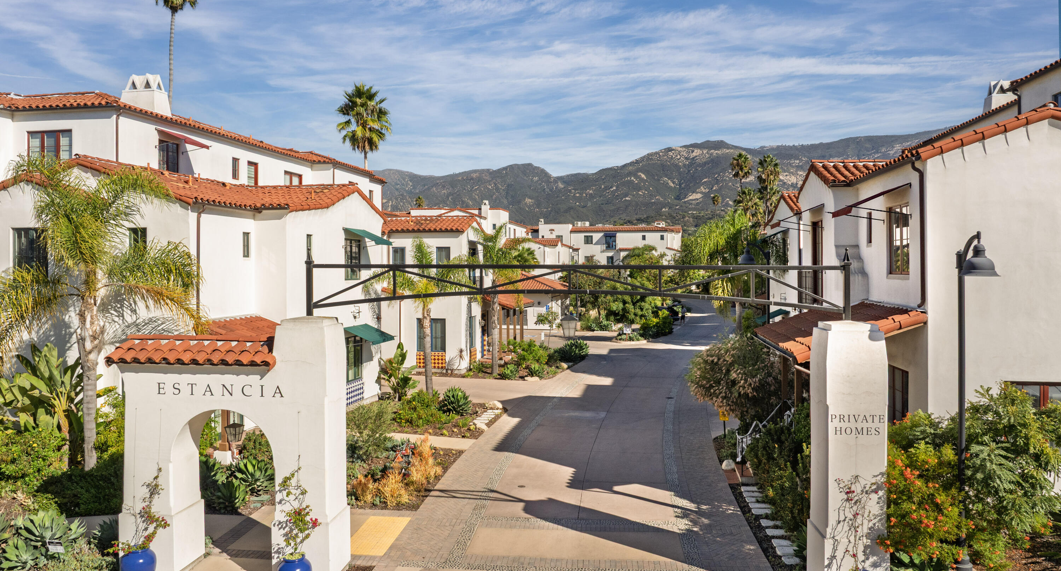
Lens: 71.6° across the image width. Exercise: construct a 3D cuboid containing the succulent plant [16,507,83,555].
[{"bbox_3d":[-9.120,4.609,14.024,1.000,0.750,1.000,0,0,0],"label":"succulent plant"}]

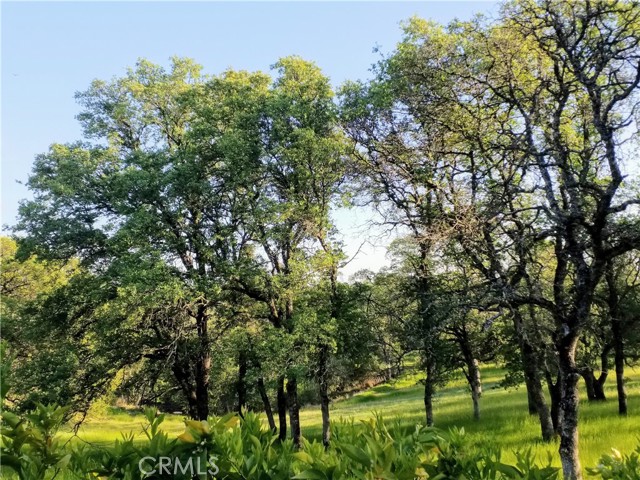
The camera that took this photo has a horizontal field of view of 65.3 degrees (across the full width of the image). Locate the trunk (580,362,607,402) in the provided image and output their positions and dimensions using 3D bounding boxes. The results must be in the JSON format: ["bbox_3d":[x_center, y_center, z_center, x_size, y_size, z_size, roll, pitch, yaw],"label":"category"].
[{"bbox_3d":[13.368,6.940,24.358,1.154,1.876,0.865,-1,-13,28],"label":"trunk"}]

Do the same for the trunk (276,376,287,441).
[{"bbox_3d":[-1.198,5.295,15.730,0.264,1.919,0.264,-1,-14,-4],"label":"trunk"}]

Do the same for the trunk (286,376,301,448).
[{"bbox_3d":[-0.735,4.901,14.232,0.308,1.957,0.308,-5,-14,-4],"label":"trunk"}]

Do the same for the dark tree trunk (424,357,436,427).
[{"bbox_3d":[4.038,5.529,18.283,0.306,2.462,0.306,3,-13,1],"label":"dark tree trunk"}]

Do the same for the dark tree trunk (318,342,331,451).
[{"bbox_3d":[0.143,4.461,14.346,0.252,2.858,0.252,-2,-14,0],"label":"dark tree trunk"}]

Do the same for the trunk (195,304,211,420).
[{"bbox_3d":[-4.329,4.515,18.468,0.469,4.102,0.469,-1,-14,-13],"label":"trunk"}]

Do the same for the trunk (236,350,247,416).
[{"bbox_3d":[-3.113,5.671,19.798,0.352,2.519,0.352,-2,-14,-1],"label":"trunk"}]

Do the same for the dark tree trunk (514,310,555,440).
[{"bbox_3d":[6.017,3.736,14.005,0.379,3.541,0.379,-13,-18,21],"label":"dark tree trunk"}]

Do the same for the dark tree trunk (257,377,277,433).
[{"bbox_3d":[-1.829,5.657,17.199,0.238,1.925,0.238,-15,-12,-9],"label":"dark tree trunk"}]

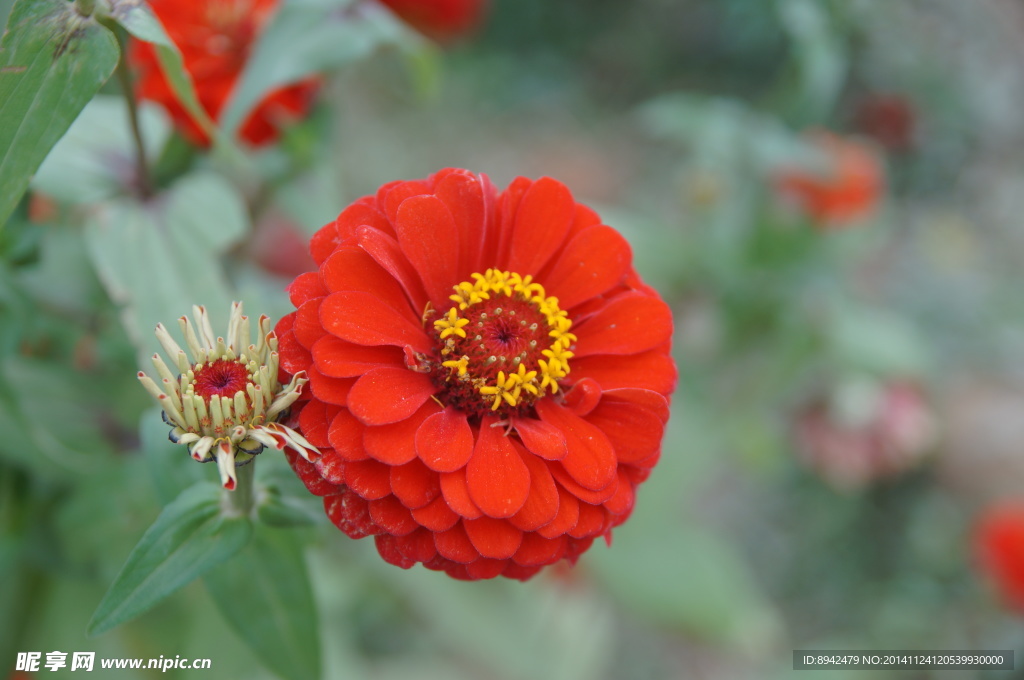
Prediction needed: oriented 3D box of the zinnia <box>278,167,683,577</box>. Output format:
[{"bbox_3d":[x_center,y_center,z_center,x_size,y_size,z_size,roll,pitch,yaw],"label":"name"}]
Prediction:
[{"bbox_3d":[-0.007,0.007,0.402,0.074,0.043,0.074,-15,69,-24],"label":"zinnia"}]

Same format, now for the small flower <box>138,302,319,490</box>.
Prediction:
[{"bbox_3d":[-0.053,0.011,0.397,0.034,0.027,0.034,-7,40,0],"label":"small flower"}]

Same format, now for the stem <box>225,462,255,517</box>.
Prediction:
[{"bbox_3d":[-0.052,0.028,0.409,0.005,0.016,0.005,-2,30,0],"label":"stem"}]

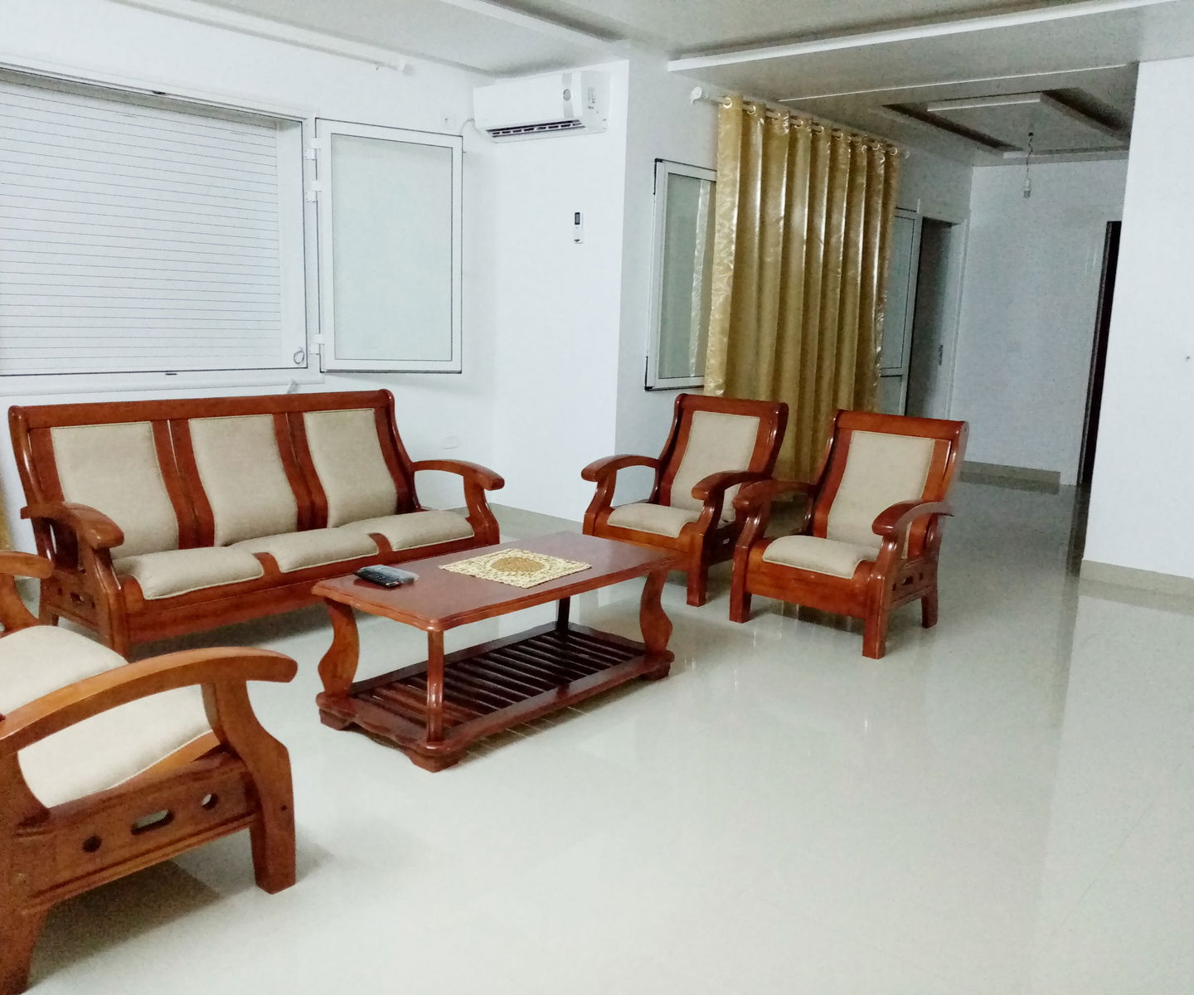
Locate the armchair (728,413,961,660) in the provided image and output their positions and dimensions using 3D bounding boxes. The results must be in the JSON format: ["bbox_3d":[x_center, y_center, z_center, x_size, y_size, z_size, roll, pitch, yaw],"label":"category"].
[{"bbox_3d":[1.143,0.114,4.470,0.748,0.901,0.811,11,14,39],"label":"armchair"}]

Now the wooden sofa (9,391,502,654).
[{"bbox_3d":[-1.361,0.060,4.315,0.811,0.901,1.895,11,15,40],"label":"wooden sofa"}]

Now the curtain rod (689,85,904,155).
[{"bbox_3d":[1.437,-2.453,6.647,0.104,0.069,2.738,11,15,39],"label":"curtain rod"}]

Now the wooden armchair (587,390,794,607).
[{"bbox_3d":[0.457,-0.031,5.086,0.748,0.901,0.811,10,14,37],"label":"wooden armchair"}]

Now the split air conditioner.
[{"bbox_3d":[-0.331,-2.188,5.593,0.840,0.309,0.208,11,15,39],"label":"split air conditioner"}]

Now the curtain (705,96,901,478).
[{"bbox_3d":[1.489,-1.274,6.968,0.139,2.467,2.377,11,15,39],"label":"curtain"}]

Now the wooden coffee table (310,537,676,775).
[{"bbox_3d":[-0.316,0.480,3.516,0.592,0.455,1.168,11,15,39],"label":"wooden coffee table"}]

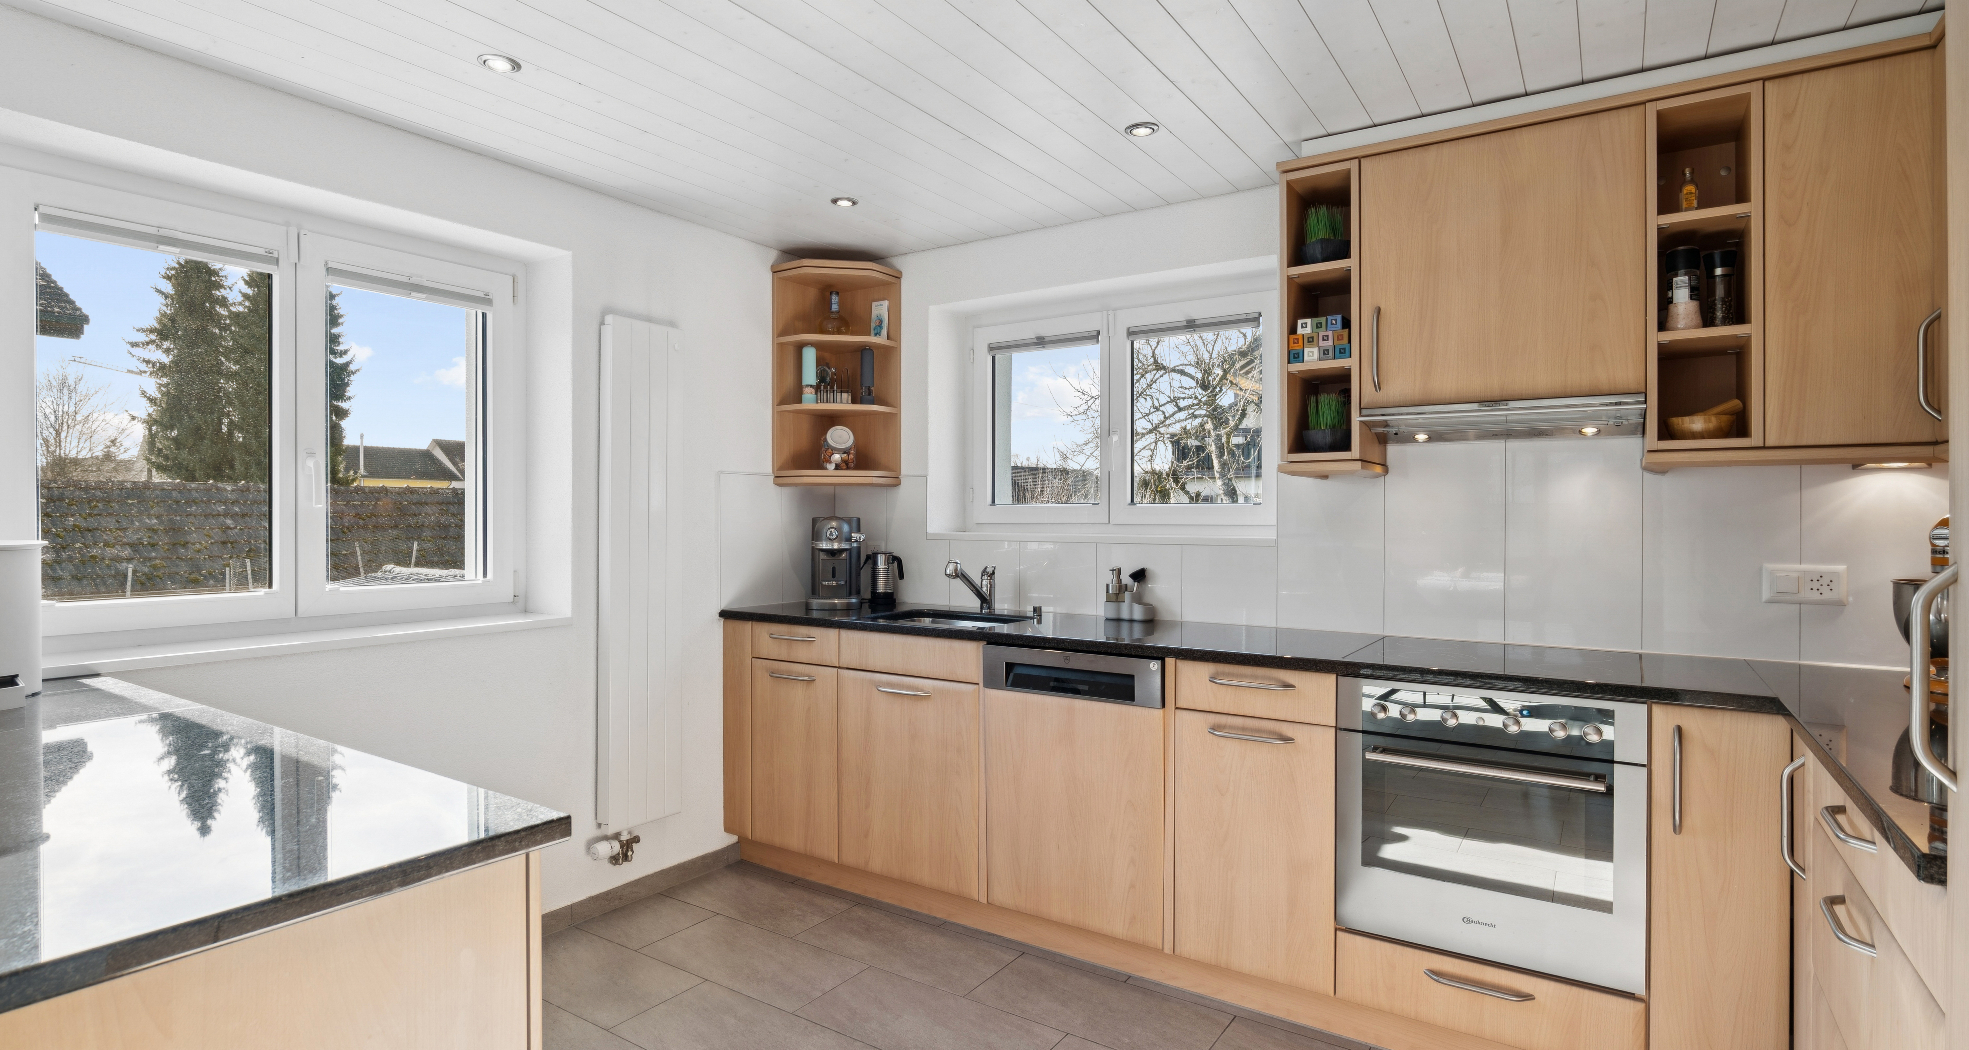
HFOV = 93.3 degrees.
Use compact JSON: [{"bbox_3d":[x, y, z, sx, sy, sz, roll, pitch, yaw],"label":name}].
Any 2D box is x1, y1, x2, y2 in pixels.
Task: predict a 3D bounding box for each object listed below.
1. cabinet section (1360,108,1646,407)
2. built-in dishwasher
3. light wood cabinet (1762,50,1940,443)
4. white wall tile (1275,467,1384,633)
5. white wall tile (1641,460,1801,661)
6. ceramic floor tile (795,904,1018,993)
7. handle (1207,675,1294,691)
[{"bbox_3d":[1.304,-0.613,2.357,0.592,0.634,0.330,0,0,33],"label":"cabinet section"},{"bbox_3d":[0.391,0.722,2.792,0.552,0.765,0.570,0,0,33],"label":"built-in dishwasher"},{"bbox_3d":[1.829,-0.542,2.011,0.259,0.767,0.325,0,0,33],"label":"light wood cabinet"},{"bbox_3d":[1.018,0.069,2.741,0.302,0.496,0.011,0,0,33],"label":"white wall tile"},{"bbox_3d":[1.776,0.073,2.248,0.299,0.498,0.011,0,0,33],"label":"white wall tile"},{"bbox_3d":[-0.224,1.214,2.667,0.603,0.010,0.298,0,0,33],"label":"ceramic floor tile"},{"bbox_3d":[0.649,0.391,2.272,0.212,0.014,0.034,0,0,33],"label":"handle"}]

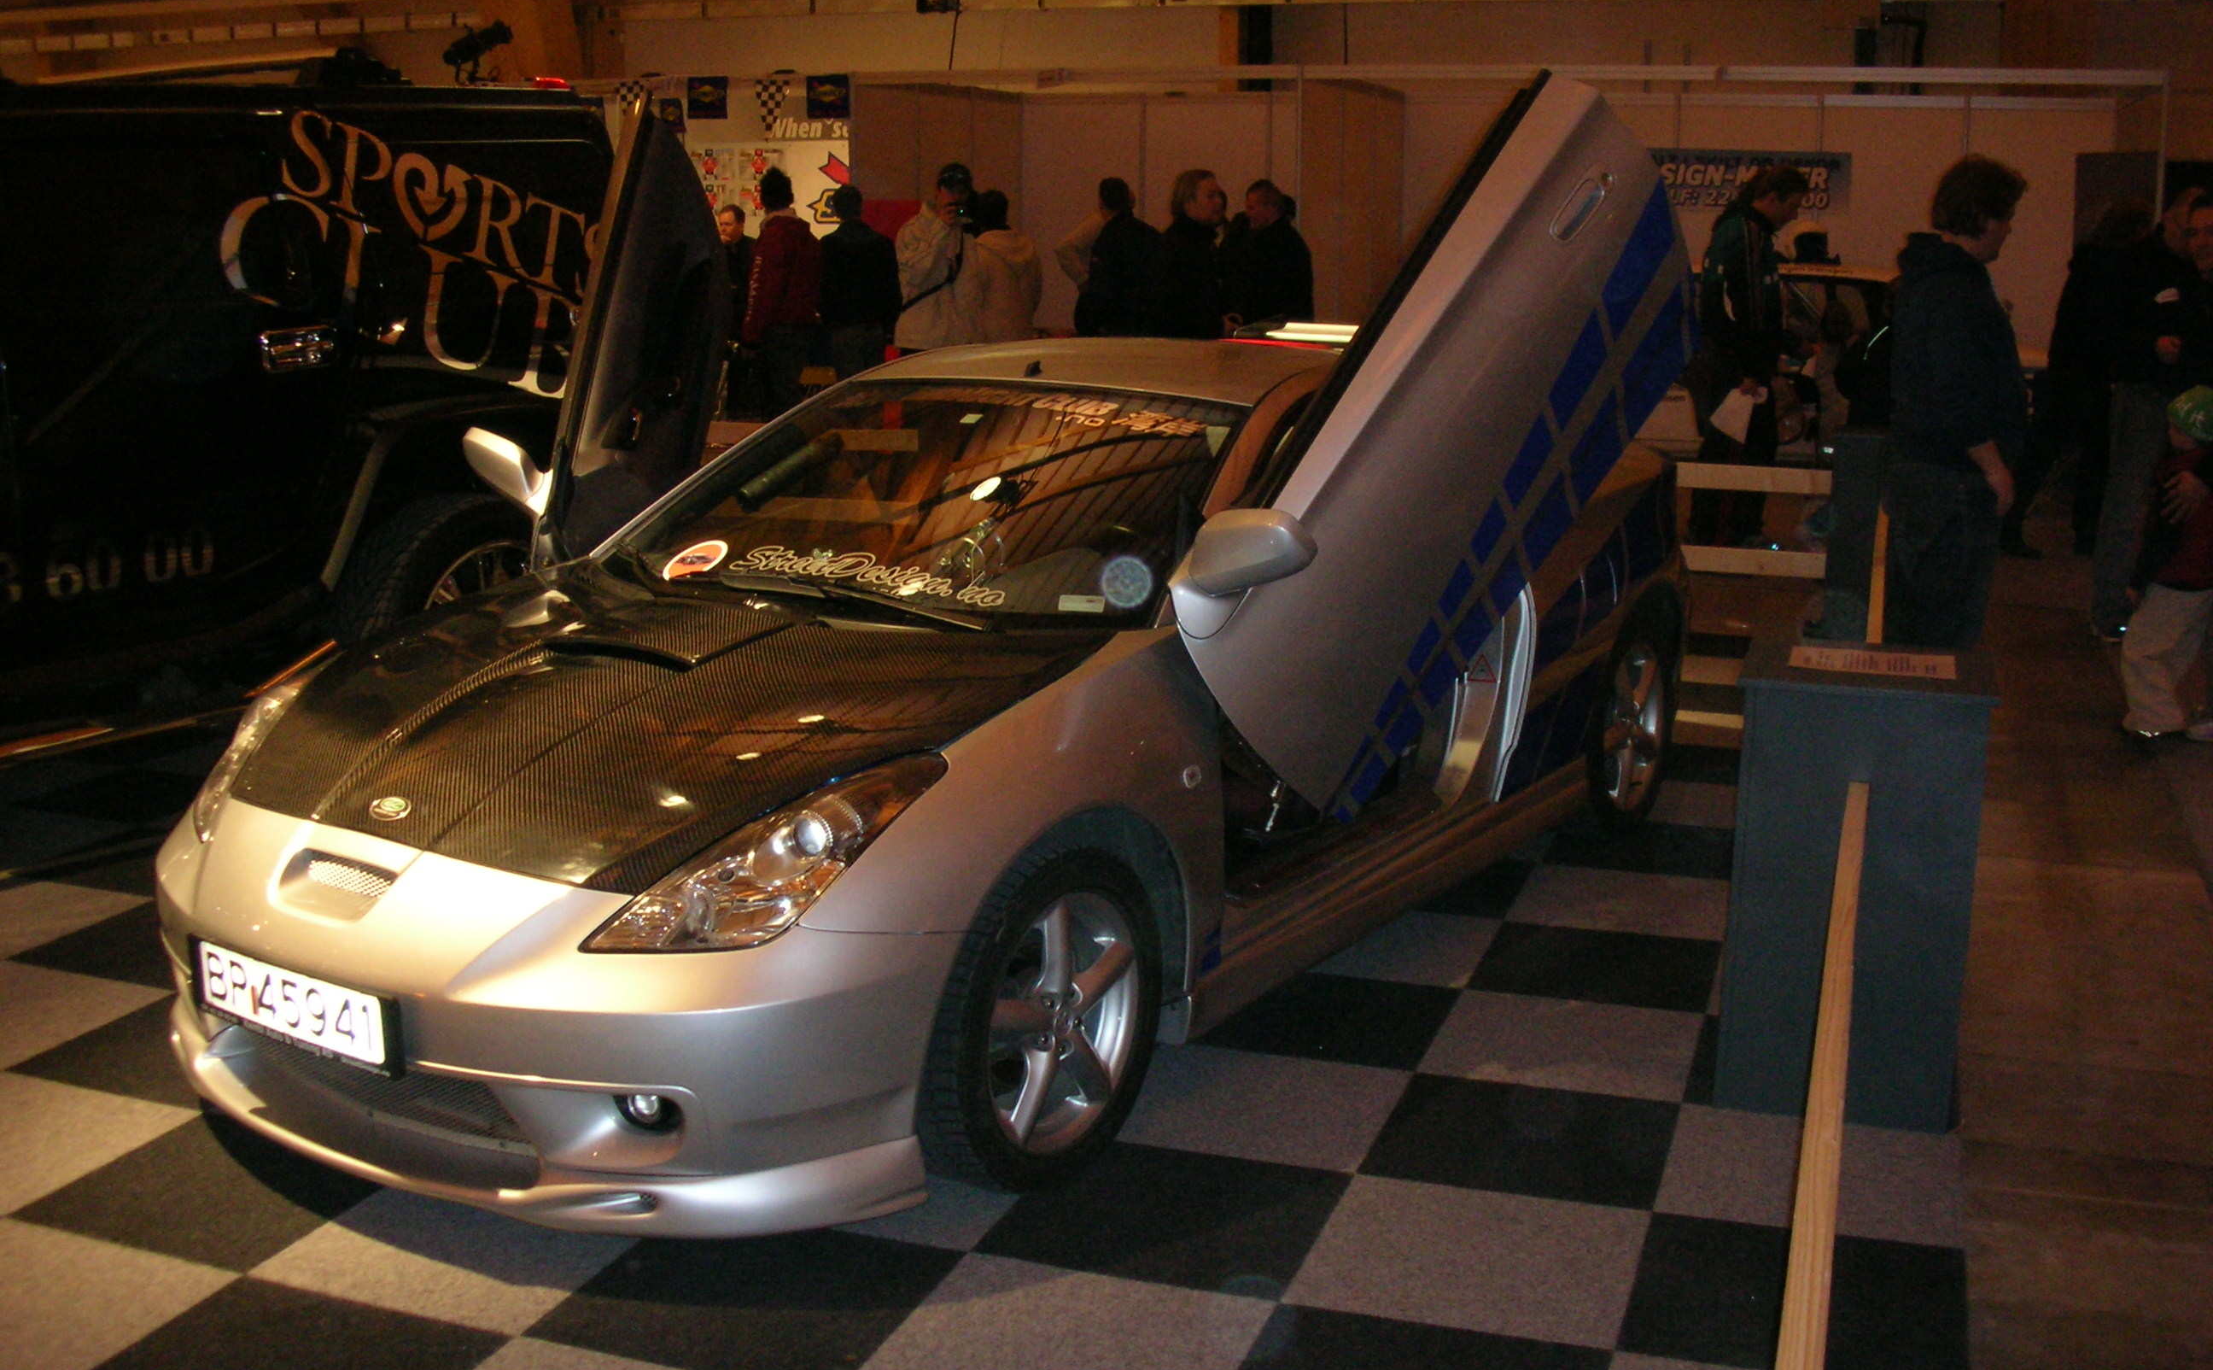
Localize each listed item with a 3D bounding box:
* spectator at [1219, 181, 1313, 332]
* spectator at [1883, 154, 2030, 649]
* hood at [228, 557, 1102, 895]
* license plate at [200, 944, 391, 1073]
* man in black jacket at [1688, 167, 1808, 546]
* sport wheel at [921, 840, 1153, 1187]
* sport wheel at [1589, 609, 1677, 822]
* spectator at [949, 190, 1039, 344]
[{"bbox_3d":[0.903,-1.913,12.582,0.400,1.798,0.520,-1,12,-6],"label":"spectator"},{"bbox_3d":[2.432,-0.627,6.530,0.350,1.790,0.470,-7,14,-31],"label":"spectator"},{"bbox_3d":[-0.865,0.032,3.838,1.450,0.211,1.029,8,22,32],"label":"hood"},{"bbox_3d":[-1.206,0.479,3.328,0.500,0.115,0.020,8,14,33],"label":"license plate"},{"bbox_3d":[3.010,-1.534,10.684,0.450,1.830,0.490,0,12,-3],"label":"man in black jacket"},{"bbox_3d":[-0.148,0.530,3.668,0.210,0.615,0.615,8,14,33],"label":"sport wheel"},{"bbox_3d":[1.275,0.099,5.805,0.210,0.600,0.600,8,14,32],"label":"sport wheel"},{"bbox_3d":[-0.568,-1.698,11.674,0.500,1.730,0.340,0,12,-3],"label":"spectator"}]

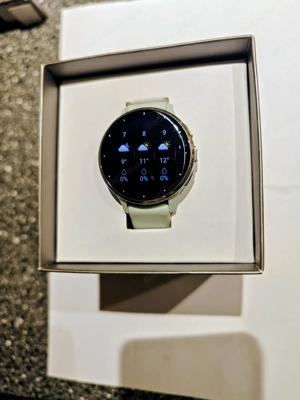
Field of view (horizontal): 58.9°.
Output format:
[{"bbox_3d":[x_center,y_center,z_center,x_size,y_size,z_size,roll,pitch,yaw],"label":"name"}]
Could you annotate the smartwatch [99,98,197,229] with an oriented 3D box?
[{"bbox_3d":[0.001,-0.018,0.132,0.044,0.033,0.061,-1,87,11],"label":"smartwatch"}]

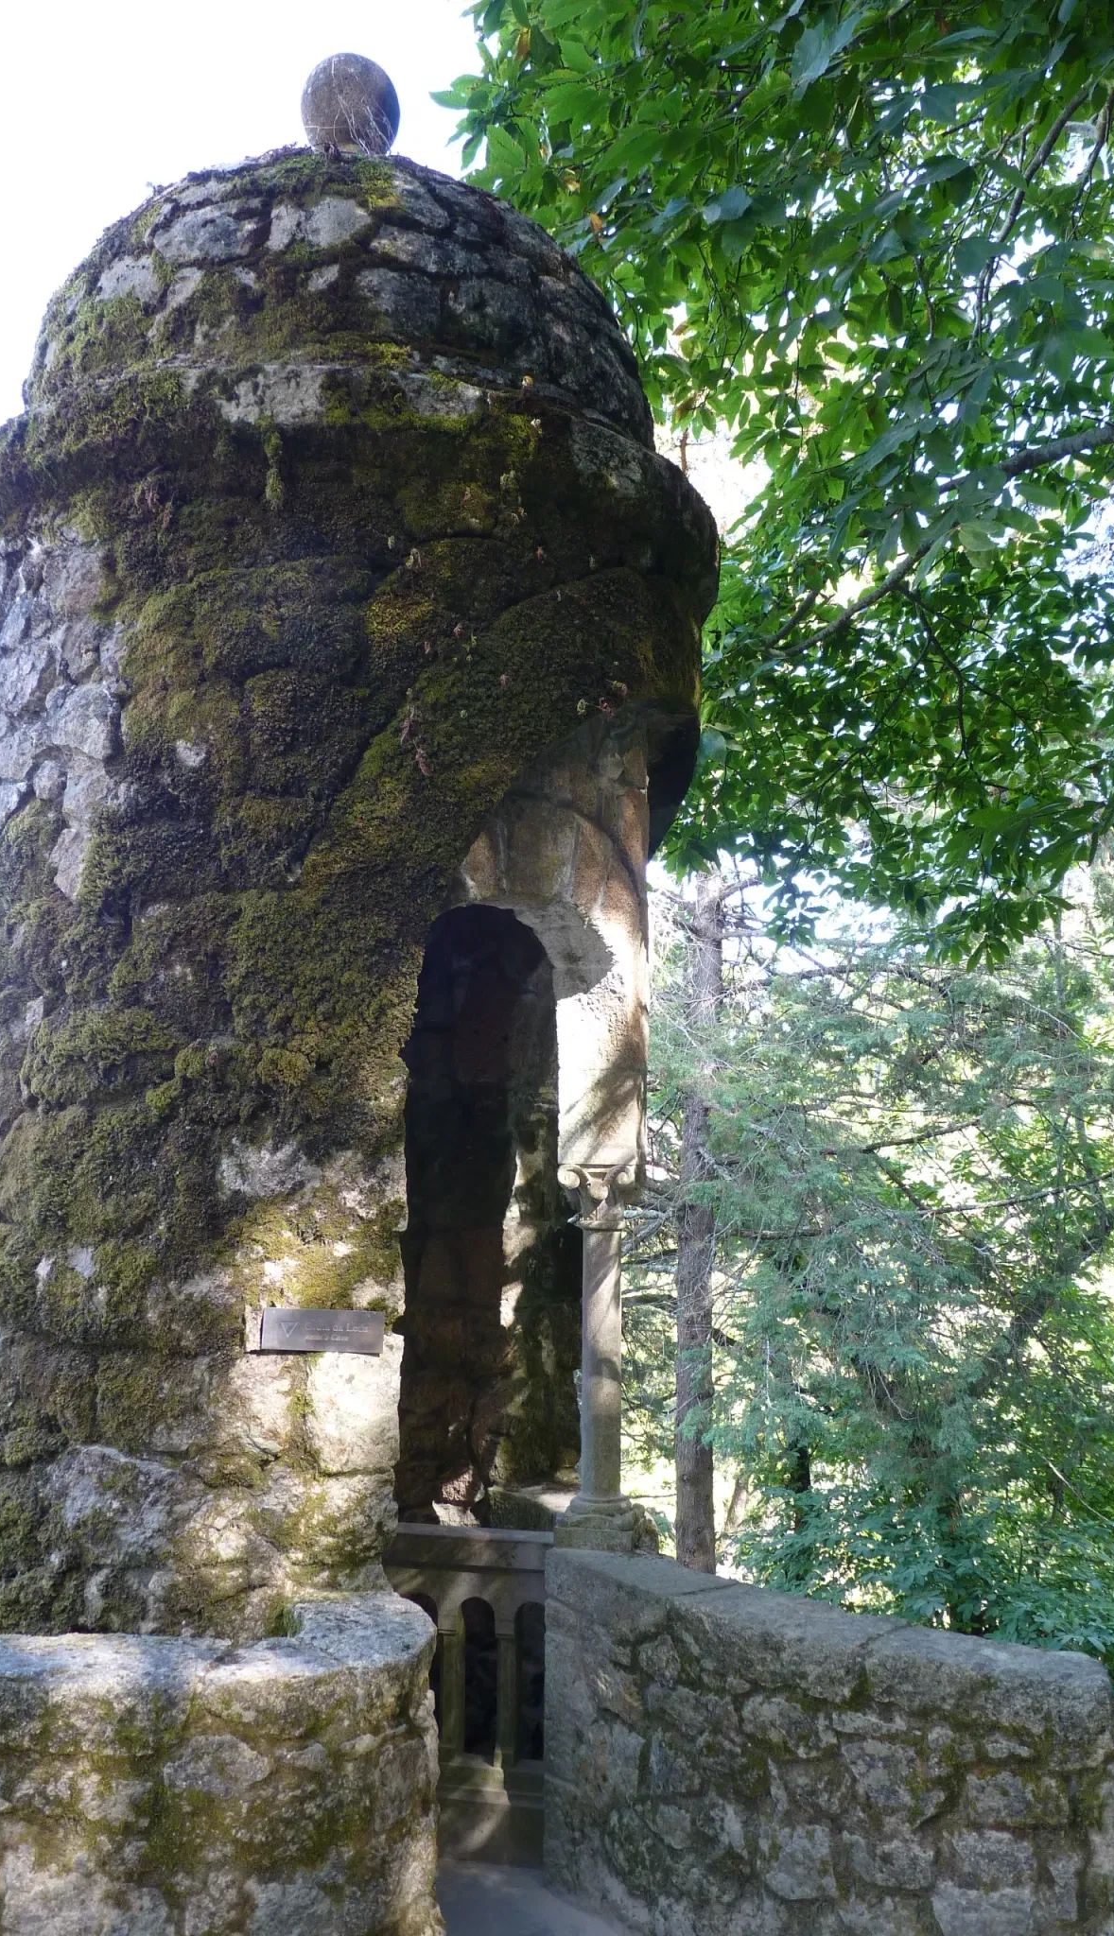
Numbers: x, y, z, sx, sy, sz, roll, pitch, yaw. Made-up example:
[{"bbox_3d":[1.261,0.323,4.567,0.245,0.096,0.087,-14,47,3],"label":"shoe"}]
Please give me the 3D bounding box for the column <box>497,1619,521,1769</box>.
[{"bbox_3d":[-0.129,1.933,4.026,0.058,0.375,0.075,-1,-10,10],"label":"column"}]

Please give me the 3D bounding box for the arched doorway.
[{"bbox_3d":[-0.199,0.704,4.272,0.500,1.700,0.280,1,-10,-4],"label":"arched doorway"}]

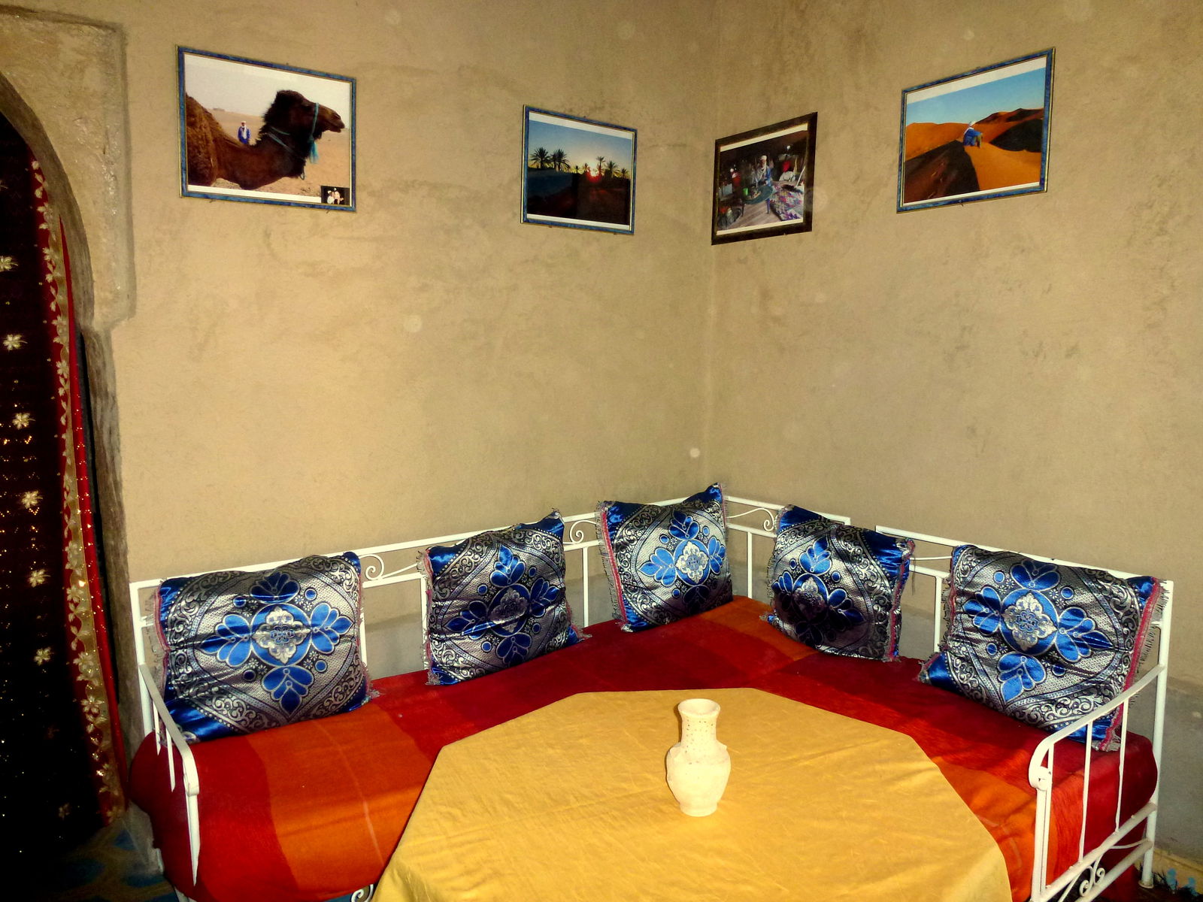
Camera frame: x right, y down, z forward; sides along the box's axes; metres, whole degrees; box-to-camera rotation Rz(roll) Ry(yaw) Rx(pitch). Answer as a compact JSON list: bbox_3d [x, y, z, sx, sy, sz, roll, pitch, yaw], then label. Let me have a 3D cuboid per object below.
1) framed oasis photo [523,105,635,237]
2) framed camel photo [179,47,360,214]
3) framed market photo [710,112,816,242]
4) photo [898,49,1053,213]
[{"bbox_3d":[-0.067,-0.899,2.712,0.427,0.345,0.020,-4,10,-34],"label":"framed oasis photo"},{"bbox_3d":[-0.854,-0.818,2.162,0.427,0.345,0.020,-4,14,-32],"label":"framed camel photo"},{"bbox_3d":[0.549,-0.906,2.828,0.020,0.368,0.447,-3,7,-38],"label":"framed market photo"},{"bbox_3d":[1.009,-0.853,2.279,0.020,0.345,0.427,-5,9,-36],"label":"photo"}]

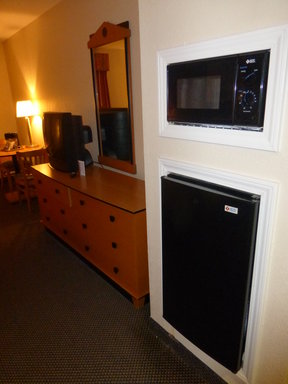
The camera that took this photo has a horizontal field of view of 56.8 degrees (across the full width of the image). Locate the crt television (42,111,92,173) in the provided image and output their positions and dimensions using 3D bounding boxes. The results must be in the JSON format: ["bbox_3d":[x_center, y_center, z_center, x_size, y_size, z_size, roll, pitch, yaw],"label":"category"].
[{"bbox_3d":[-0.752,-0.549,2.815,0.409,0.563,0.558,-15,23,-33],"label":"crt television"}]

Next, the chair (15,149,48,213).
[{"bbox_3d":[-1.495,-0.187,3.698,0.437,0.828,0.484,-17,24,-37],"label":"chair"}]

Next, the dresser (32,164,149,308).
[{"bbox_3d":[-0.440,0.212,2.571,0.530,0.738,1.818,-17,24,-37],"label":"dresser"}]

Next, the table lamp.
[{"bbox_3d":[-1.707,-1.006,3.932,0.251,0.656,0.251,-17,24,-37],"label":"table lamp"}]

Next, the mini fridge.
[{"bbox_3d":[0.447,0.337,1.430,0.502,0.882,0.481,-17,24,-37],"label":"mini fridge"}]

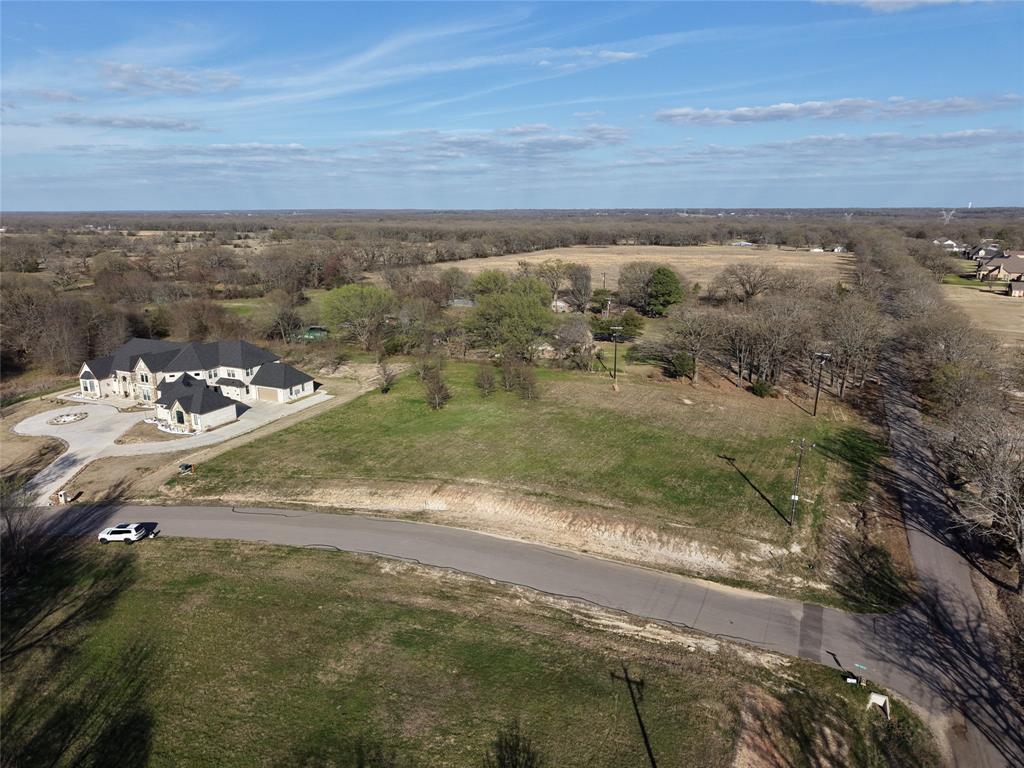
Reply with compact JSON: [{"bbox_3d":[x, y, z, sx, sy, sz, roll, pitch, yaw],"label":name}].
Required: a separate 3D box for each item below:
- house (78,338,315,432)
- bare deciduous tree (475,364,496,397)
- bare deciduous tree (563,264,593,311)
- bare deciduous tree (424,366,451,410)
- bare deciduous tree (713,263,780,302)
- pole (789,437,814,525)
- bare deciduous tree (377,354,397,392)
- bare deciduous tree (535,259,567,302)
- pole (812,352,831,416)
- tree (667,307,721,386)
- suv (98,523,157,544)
[{"bbox_3d":[-69.967,-2.458,153.299,45.655,11.000,33.745,6,15,24],"label":"house"},{"bbox_3d":[-5.573,-0.882,150.244,4.516,6.639,4.516,-1,14,-2],"label":"bare deciduous tree"},{"bbox_3d":[25.563,-36.611,269.270,10.300,18.708,10.300,1,14,6],"label":"bare deciduous tree"},{"bbox_3d":[-14.686,0.720,139.918,4.970,8.536,4.970,-2,14,-6],"label":"bare deciduous tree"},{"bbox_3d":[99.445,-43.177,300.201,27.889,16.192,27.889,4,15,18],"label":"bare deciduous tree"},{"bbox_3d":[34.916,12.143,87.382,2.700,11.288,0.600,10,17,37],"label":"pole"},{"bbox_3d":[-27.160,-2.349,153.197,4.186,8.192,4.186,-3,14,-10],"label":"bare deciduous tree"},{"bbox_3d":[15.499,-37.924,271.964,12.633,20.023,12.633,1,14,3],"label":"bare deciduous tree"},{"bbox_3d":[57.647,0.159,133.656,2.700,12.219,0.500,9,17,34],"label":"pole"},{"bbox_3d":[40.589,-8.498,157.850,11.645,17.512,11.645,4,14,15],"label":"tree"},{"bbox_3d":[-46.961,18.063,85.467,4.950,1.790,1.970,0,14,1],"label":"suv"}]

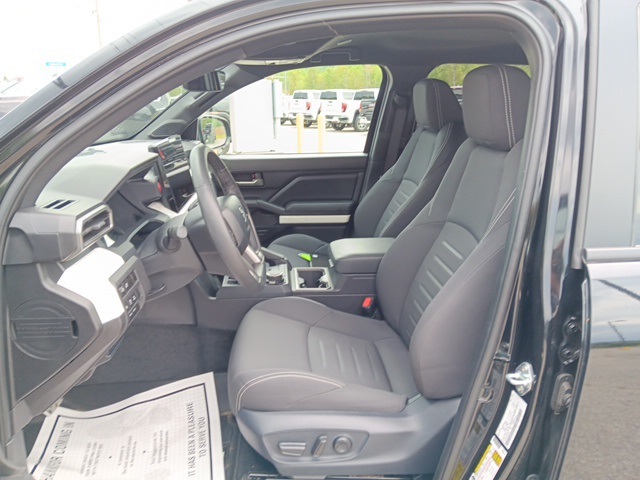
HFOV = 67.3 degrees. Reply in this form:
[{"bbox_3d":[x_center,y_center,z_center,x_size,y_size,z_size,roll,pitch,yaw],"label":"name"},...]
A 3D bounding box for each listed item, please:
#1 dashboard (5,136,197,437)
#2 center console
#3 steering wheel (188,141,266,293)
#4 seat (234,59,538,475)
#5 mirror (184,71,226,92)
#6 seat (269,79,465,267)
[{"bbox_3d":[-0.600,-0.079,1.540,0.420,0.465,1.500,-1,16,-3],"label":"dashboard"},{"bbox_3d":[-0.026,0.149,1.643,0.860,0.310,0.250,-1,16,-3],"label":"center console"},{"bbox_3d":[-0.238,-0.043,1.168,0.100,0.380,0.380,-21,16,2],"label":"steering wheel"},{"bbox_3d":[0.169,0.051,1.238,0.810,0.950,0.540,-1,16,-3],"label":"seat"},{"bbox_3d":[-0.343,-0.475,1.441,0.042,0.066,0.235,5,17,16],"label":"mirror"},{"bbox_3d":[0.178,-0.157,1.953,0.810,0.950,0.540,-1,16,-3],"label":"seat"}]

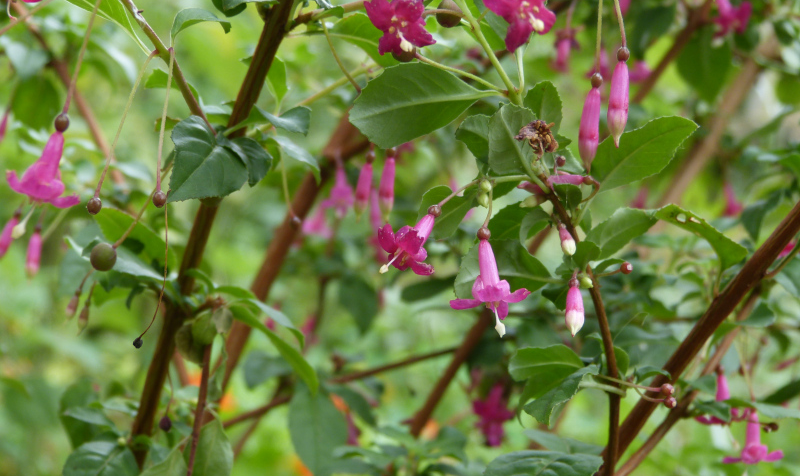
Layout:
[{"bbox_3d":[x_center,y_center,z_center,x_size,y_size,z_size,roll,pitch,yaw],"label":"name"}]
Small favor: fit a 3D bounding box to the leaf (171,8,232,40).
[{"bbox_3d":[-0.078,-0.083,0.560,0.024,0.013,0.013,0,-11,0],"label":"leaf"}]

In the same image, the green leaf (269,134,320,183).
[{"bbox_3d":[-0.056,-0.042,0.760,0.037,0.010,0.021,40,30,7],"label":"green leaf"}]

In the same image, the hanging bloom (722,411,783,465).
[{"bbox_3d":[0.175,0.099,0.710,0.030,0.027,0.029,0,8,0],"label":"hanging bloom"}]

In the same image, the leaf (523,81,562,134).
[{"bbox_3d":[0.066,-0.058,0.670,0.020,0.034,0.009,6,17,-2],"label":"leaf"}]

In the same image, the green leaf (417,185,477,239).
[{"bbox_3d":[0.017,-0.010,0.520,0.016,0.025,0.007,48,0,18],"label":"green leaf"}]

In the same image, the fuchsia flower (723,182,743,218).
[{"bbox_3d":[0.302,-0.035,1.300,0.021,0.033,0.021,0,5,0],"label":"fuchsia flower"}]

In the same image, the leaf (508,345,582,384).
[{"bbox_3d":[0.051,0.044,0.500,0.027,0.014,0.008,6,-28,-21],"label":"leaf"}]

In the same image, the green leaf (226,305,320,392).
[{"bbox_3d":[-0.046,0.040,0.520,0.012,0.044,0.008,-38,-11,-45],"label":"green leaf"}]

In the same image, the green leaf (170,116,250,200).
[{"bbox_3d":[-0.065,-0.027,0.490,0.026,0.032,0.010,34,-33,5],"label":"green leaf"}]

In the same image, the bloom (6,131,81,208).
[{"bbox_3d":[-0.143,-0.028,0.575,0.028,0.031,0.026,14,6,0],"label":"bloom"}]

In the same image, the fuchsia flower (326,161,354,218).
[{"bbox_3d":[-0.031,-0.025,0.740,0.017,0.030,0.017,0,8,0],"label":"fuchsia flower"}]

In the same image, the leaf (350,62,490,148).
[{"bbox_3d":[0.009,-0.059,0.640,0.064,0.039,0.011,-10,26,5],"label":"leaf"}]

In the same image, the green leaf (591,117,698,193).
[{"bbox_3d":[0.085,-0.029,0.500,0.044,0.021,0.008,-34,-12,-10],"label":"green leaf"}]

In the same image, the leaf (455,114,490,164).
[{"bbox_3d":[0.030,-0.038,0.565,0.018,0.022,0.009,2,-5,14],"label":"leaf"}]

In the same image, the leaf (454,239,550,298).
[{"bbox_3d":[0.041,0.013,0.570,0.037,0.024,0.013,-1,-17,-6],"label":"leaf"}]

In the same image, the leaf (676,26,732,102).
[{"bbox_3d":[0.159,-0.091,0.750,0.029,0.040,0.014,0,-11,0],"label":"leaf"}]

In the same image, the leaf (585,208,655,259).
[{"bbox_3d":[0.104,-0.002,0.680,0.037,0.010,0.023,-22,38,-9],"label":"leaf"}]

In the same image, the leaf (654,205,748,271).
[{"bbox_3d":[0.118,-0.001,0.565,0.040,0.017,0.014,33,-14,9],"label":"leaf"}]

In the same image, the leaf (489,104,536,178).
[{"bbox_3d":[0.051,-0.043,0.650,0.024,0.038,0.010,-20,10,23],"label":"leaf"}]

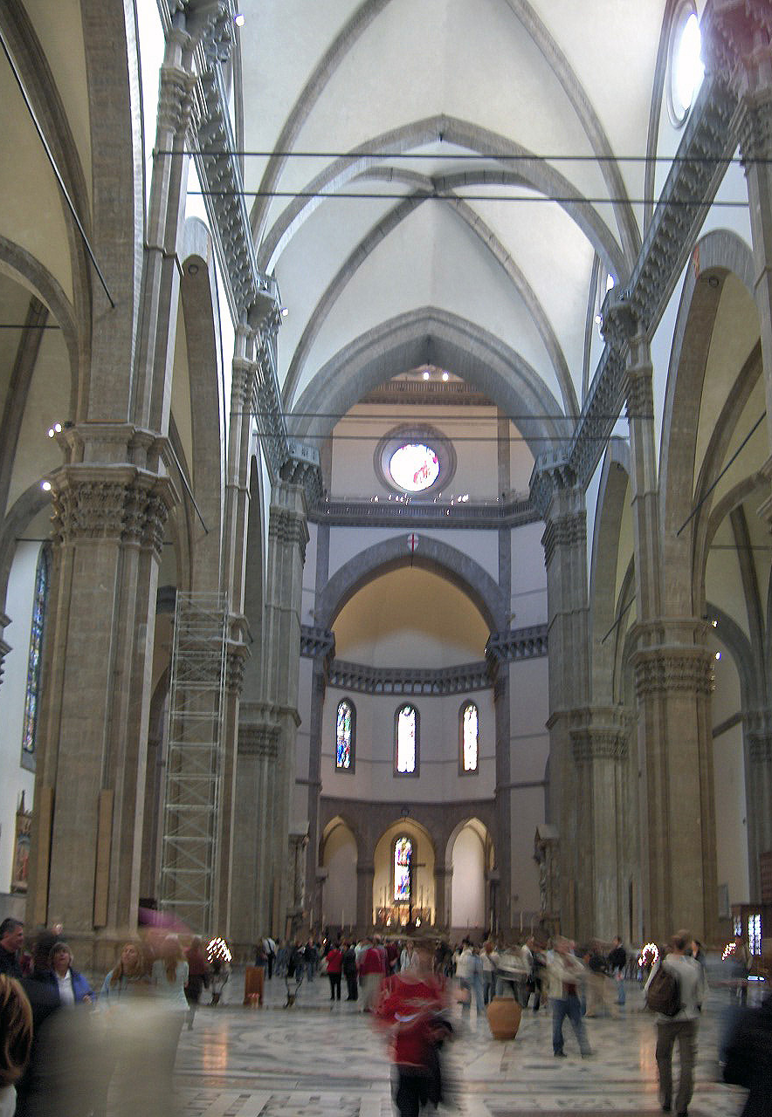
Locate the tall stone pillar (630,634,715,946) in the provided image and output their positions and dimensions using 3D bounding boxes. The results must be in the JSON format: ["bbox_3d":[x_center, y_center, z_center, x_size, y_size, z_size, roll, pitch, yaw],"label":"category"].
[{"bbox_3d":[11.949,10.181,52.526,3.100,14.170,3.000,1,-17,0],"label":"tall stone pillar"}]

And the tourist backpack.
[{"bbox_3d":[2.735,4.230,12.401,0.330,0.540,0.240,-9,-19,29],"label":"tourist backpack"}]

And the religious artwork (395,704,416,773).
[{"bbox_3d":[2.063,18.902,132.209,2.150,7.340,0.300,1,-17,0],"label":"religious artwork"}]

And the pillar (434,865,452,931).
[{"bbox_3d":[5.884,35.397,129.805,2.000,7.500,1.800,1,-17,0],"label":"pillar"}]

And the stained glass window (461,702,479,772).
[{"bbox_3d":[8.875,18.724,132.559,0.400,7.400,2.200,17,-23,-42],"label":"stained glass window"}]

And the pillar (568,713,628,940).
[{"bbox_3d":[11.968,15.903,71.690,3.000,14.350,3.000,1,-17,0],"label":"pillar"}]

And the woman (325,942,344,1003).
[{"bbox_3d":[-1.419,11.477,34.972,0.520,1.610,0.380,3,-17,-5],"label":"woman"}]

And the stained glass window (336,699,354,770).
[{"bbox_3d":[-4.275,18.110,129.826,2.200,7.400,0.300,16,-23,-41],"label":"stained glass window"}]

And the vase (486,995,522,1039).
[{"bbox_3d":[2.038,8.004,21.885,0.610,0.652,0.610,1,-17,0],"label":"vase"}]

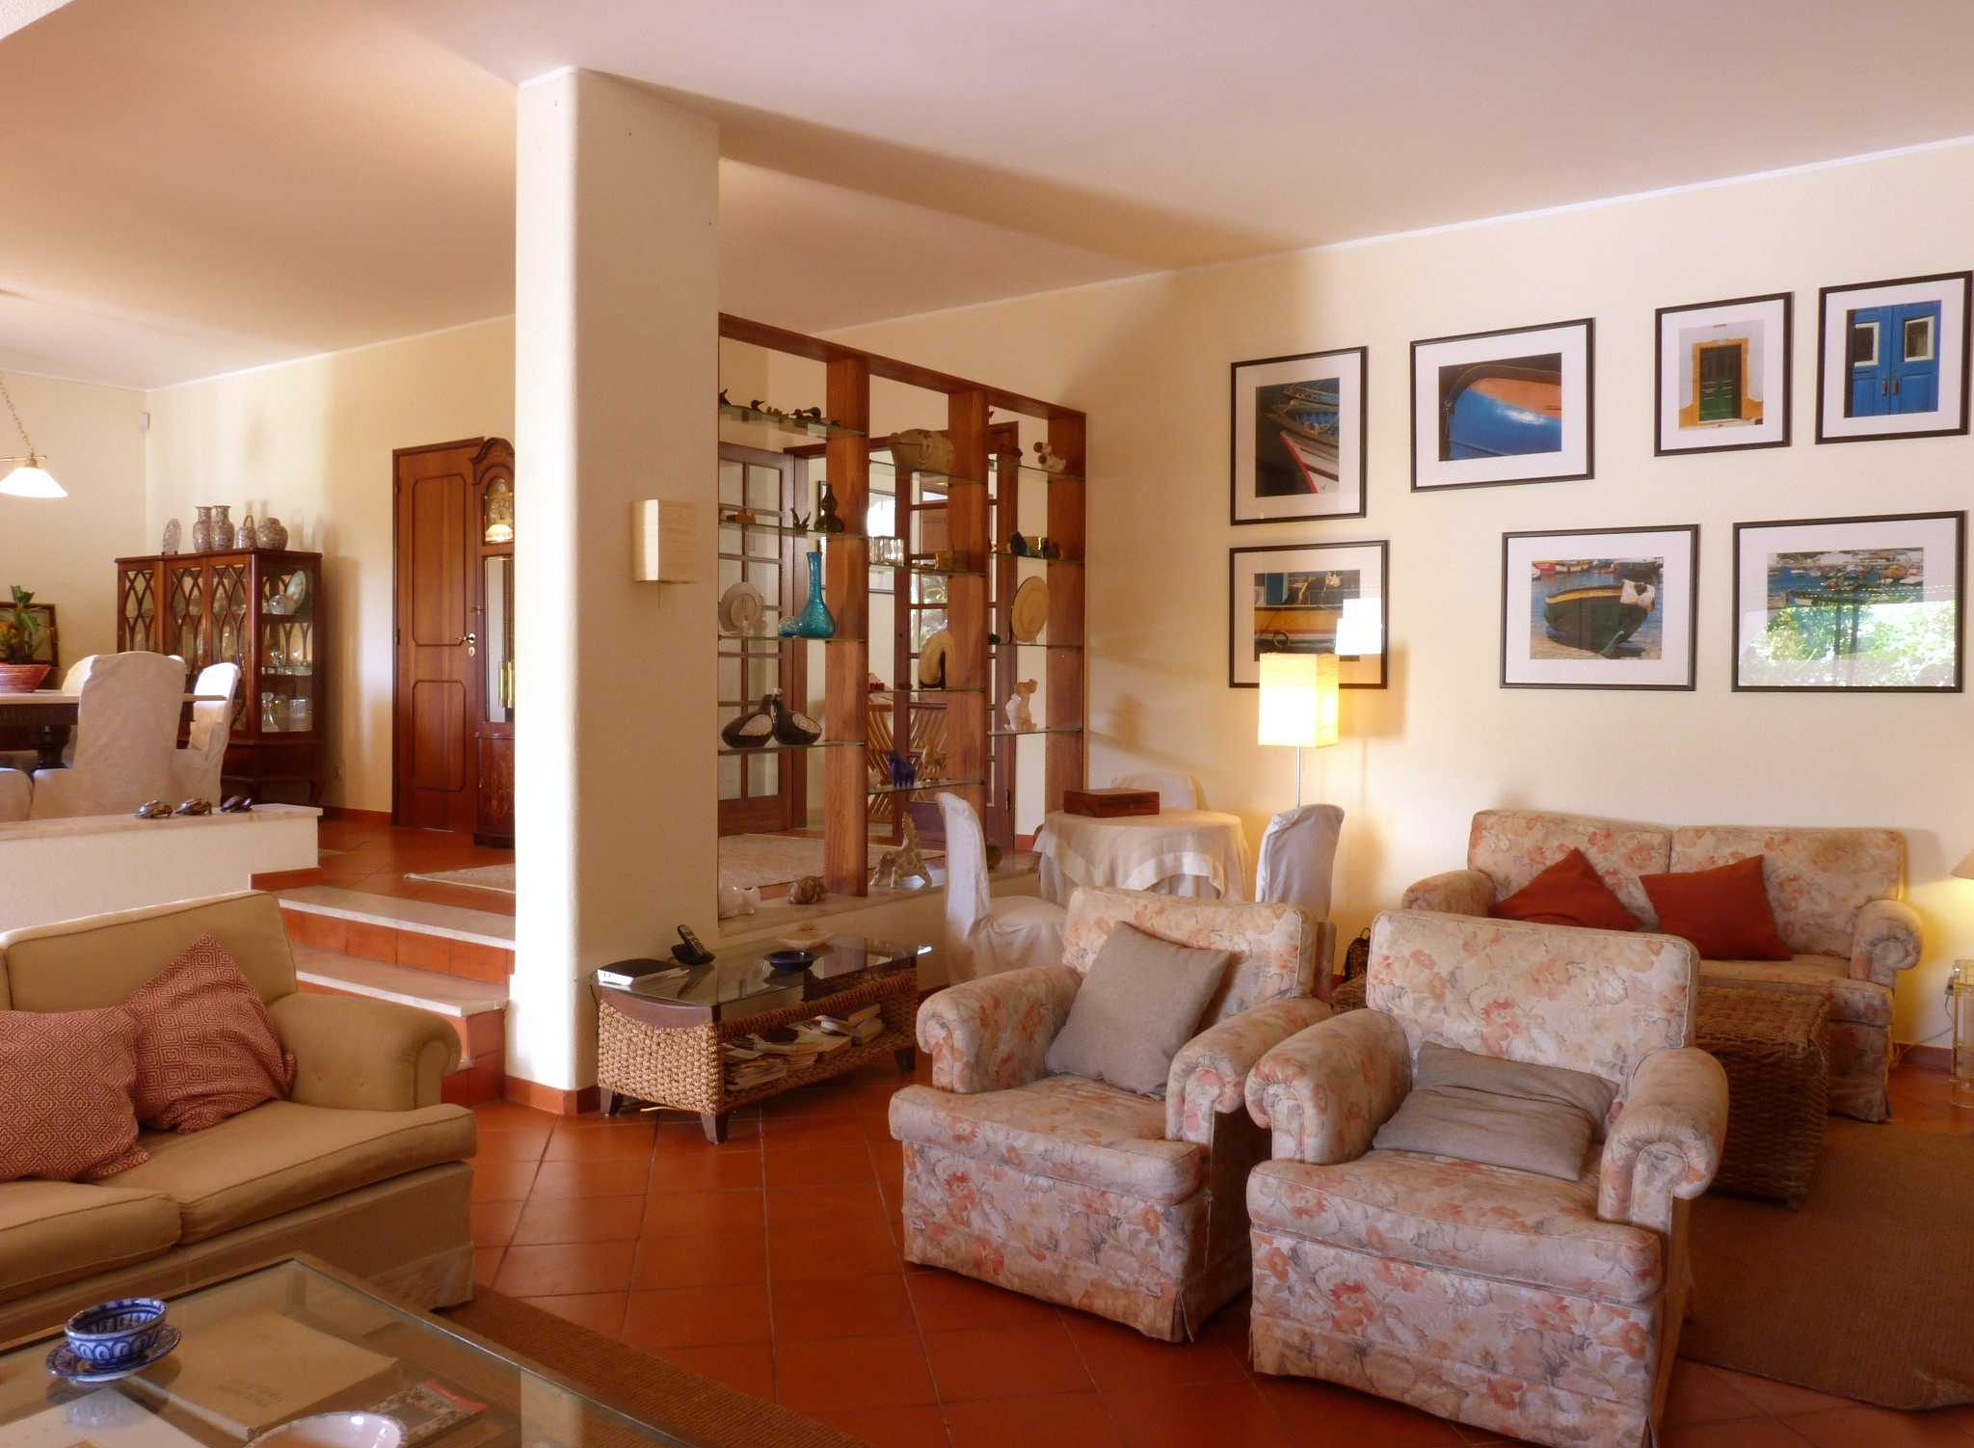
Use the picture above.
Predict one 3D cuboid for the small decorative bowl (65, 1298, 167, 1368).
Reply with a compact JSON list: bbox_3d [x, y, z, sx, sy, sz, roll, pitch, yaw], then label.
[{"bbox_3d":[-1.207,0.852,1.980,0.120,0.056,0.120,0,2,0],"label":"small decorative bowl"}]

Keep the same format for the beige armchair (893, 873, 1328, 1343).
[{"bbox_3d":[0.322,0.842,3.434,0.824,0.814,0.860,2,3,33],"label":"beige armchair"}]

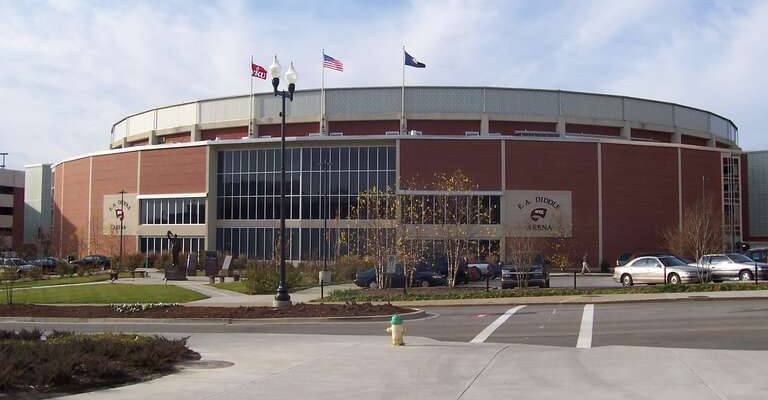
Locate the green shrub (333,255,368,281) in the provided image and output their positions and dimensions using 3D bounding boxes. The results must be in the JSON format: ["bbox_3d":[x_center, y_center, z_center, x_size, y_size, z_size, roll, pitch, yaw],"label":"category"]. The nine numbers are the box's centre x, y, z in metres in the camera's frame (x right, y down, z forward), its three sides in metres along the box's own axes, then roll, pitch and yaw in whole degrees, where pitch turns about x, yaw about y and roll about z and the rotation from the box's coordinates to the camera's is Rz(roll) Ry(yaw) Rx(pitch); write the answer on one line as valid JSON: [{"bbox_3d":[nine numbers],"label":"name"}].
[{"bbox_3d":[-2.182,4.403,53.331,2.300,1.720,2.100,0,-3,0],"label":"green shrub"}]

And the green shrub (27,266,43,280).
[{"bbox_3d":[-22.070,4.680,51.806,1.020,0.900,1.000,0,-3,0],"label":"green shrub"}]

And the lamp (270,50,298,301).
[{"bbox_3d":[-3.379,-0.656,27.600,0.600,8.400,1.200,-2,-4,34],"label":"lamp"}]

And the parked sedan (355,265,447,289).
[{"bbox_3d":[0.879,4.152,43.830,4.900,1.380,1.800,0,-3,0],"label":"parked sedan"}]

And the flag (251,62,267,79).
[{"bbox_3d":[-14.702,-15.090,96.399,1.750,1.750,0.350,0,-3,6],"label":"flag"}]

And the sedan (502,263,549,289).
[{"bbox_3d":[6.677,3.433,38.600,1.830,1.420,4.600,0,-4,11],"label":"sedan"}]

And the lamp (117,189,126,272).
[{"bbox_3d":[-23.736,2.735,73.964,0.900,7.200,0.400,1,-3,-6],"label":"lamp"}]

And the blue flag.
[{"bbox_3d":[3.300,-14.719,86.000,2.200,1.800,0.500,1,-4,-11],"label":"blue flag"}]

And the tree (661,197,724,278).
[{"bbox_3d":[14.183,1.787,37.765,2.800,3.950,2.700,0,-3,0],"label":"tree"}]

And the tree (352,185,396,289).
[{"bbox_3d":[-0.419,1.610,36.200,1.900,4.550,1.900,0,-3,0],"label":"tree"}]

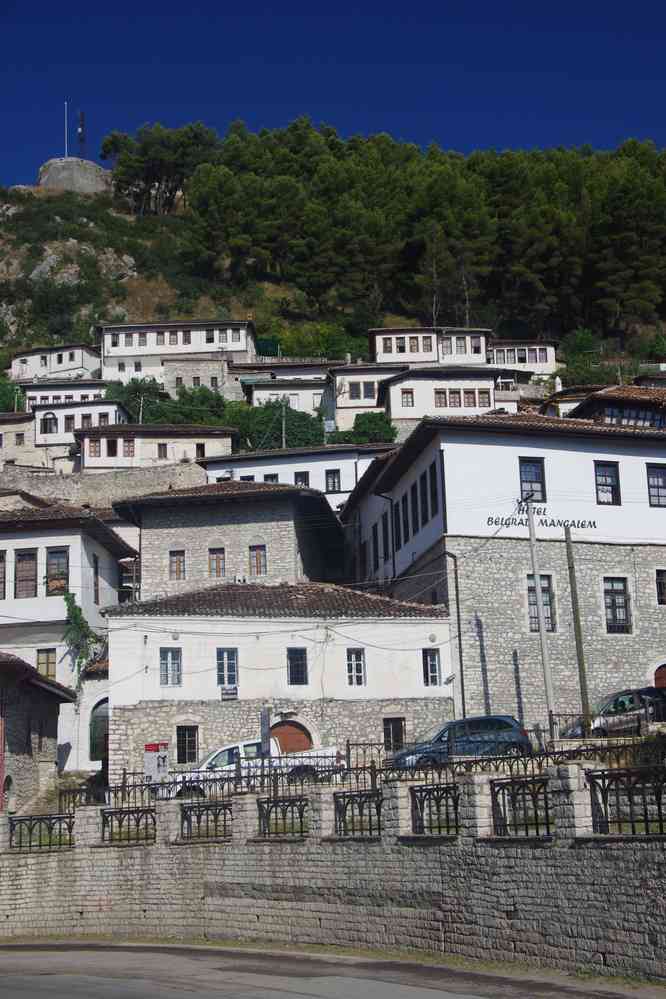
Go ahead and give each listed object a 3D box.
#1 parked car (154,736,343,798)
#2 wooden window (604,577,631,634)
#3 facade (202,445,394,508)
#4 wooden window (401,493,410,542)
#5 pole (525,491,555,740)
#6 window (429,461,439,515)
[{"bbox_3d":[-2.186,7.362,38.700,5.100,1.780,1.800,-9,-11,-10],"label":"parked car"},{"bbox_3d":[9.821,3.654,49.846,0.920,1.960,0.150,3,-13,-19],"label":"wooden window"},{"bbox_3d":[-1.969,-1.117,83.334,11.050,3.254,0.600,-4,-13,9],"label":"facade"},{"bbox_3d":[2.849,0.747,56.202,0.150,1.900,0.920,0,-13,-10],"label":"wooden window"},{"bbox_3d":[6.385,3.540,44.262,0.250,7.380,0.250,1,-13,-20],"label":"pole"},{"bbox_3d":[3.464,-0.347,49.659,0.150,1.860,0.950,0,-13,-9],"label":"window"}]

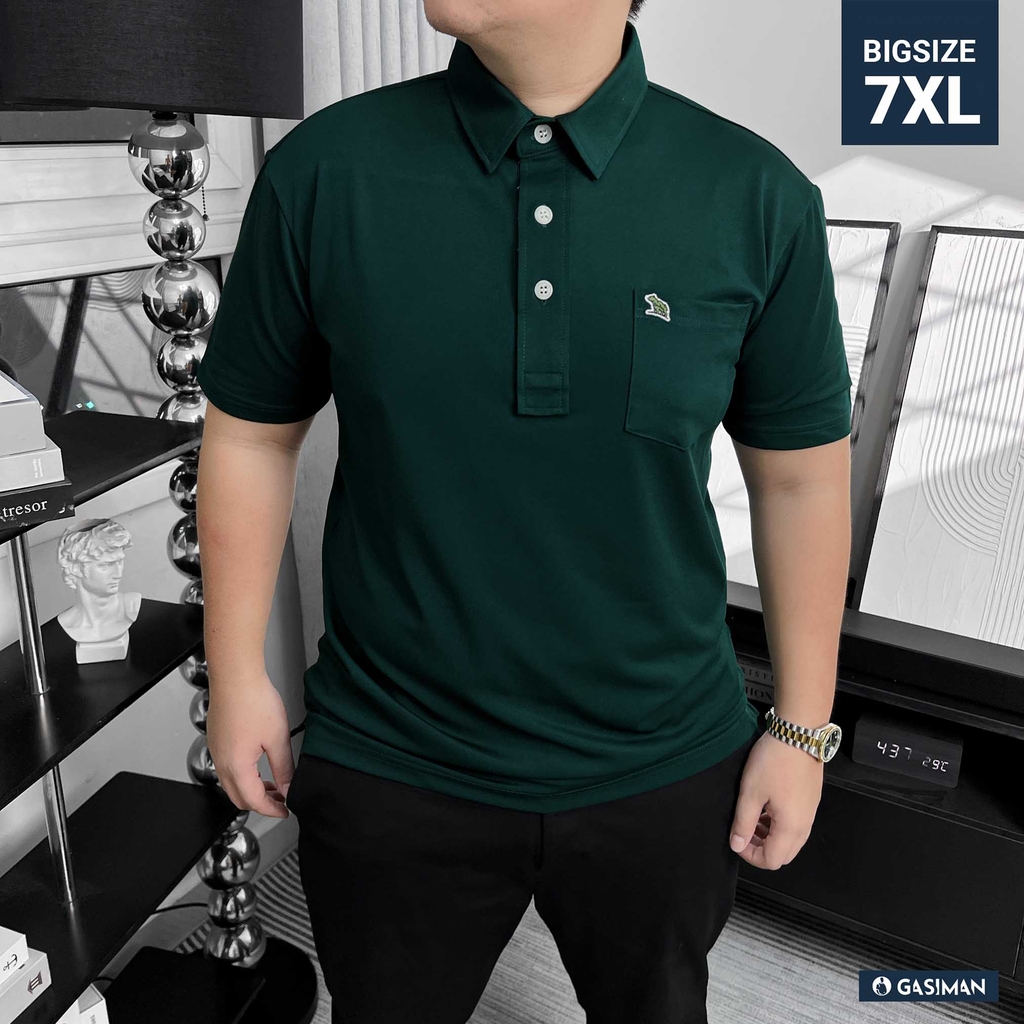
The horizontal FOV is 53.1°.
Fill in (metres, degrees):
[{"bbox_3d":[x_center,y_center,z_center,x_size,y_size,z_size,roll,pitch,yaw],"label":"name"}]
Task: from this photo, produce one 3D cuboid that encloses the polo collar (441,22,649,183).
[{"bbox_3d":[0.030,-0.358,0.889,0.175,0.140,0.180,2,17,0],"label":"polo collar"}]

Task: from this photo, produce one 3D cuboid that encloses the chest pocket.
[{"bbox_3d":[0.156,-0.125,0.905,0.115,0.140,0.025,-4,18,-19],"label":"chest pocket"}]

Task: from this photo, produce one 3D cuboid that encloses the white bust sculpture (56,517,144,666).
[{"bbox_3d":[-0.547,0.104,1.360,0.105,0.180,0.090,-6,19,-24],"label":"white bust sculpture"}]

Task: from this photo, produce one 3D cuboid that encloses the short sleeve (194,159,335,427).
[{"bbox_3d":[-0.230,-0.208,0.965,0.120,0.235,0.140,8,17,-2],"label":"short sleeve"}]

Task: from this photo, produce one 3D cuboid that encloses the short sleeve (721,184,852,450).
[{"bbox_3d":[0.255,-0.181,0.960,0.115,0.240,0.140,-1,17,1],"label":"short sleeve"}]

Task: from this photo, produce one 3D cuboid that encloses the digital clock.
[{"bbox_3d":[0.702,0.419,1.819,0.176,0.081,0.045,10,19,26],"label":"digital clock"}]

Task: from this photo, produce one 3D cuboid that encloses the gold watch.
[{"bbox_3d":[0.296,0.226,1.040,0.060,0.038,0.062,15,15,27],"label":"gold watch"}]

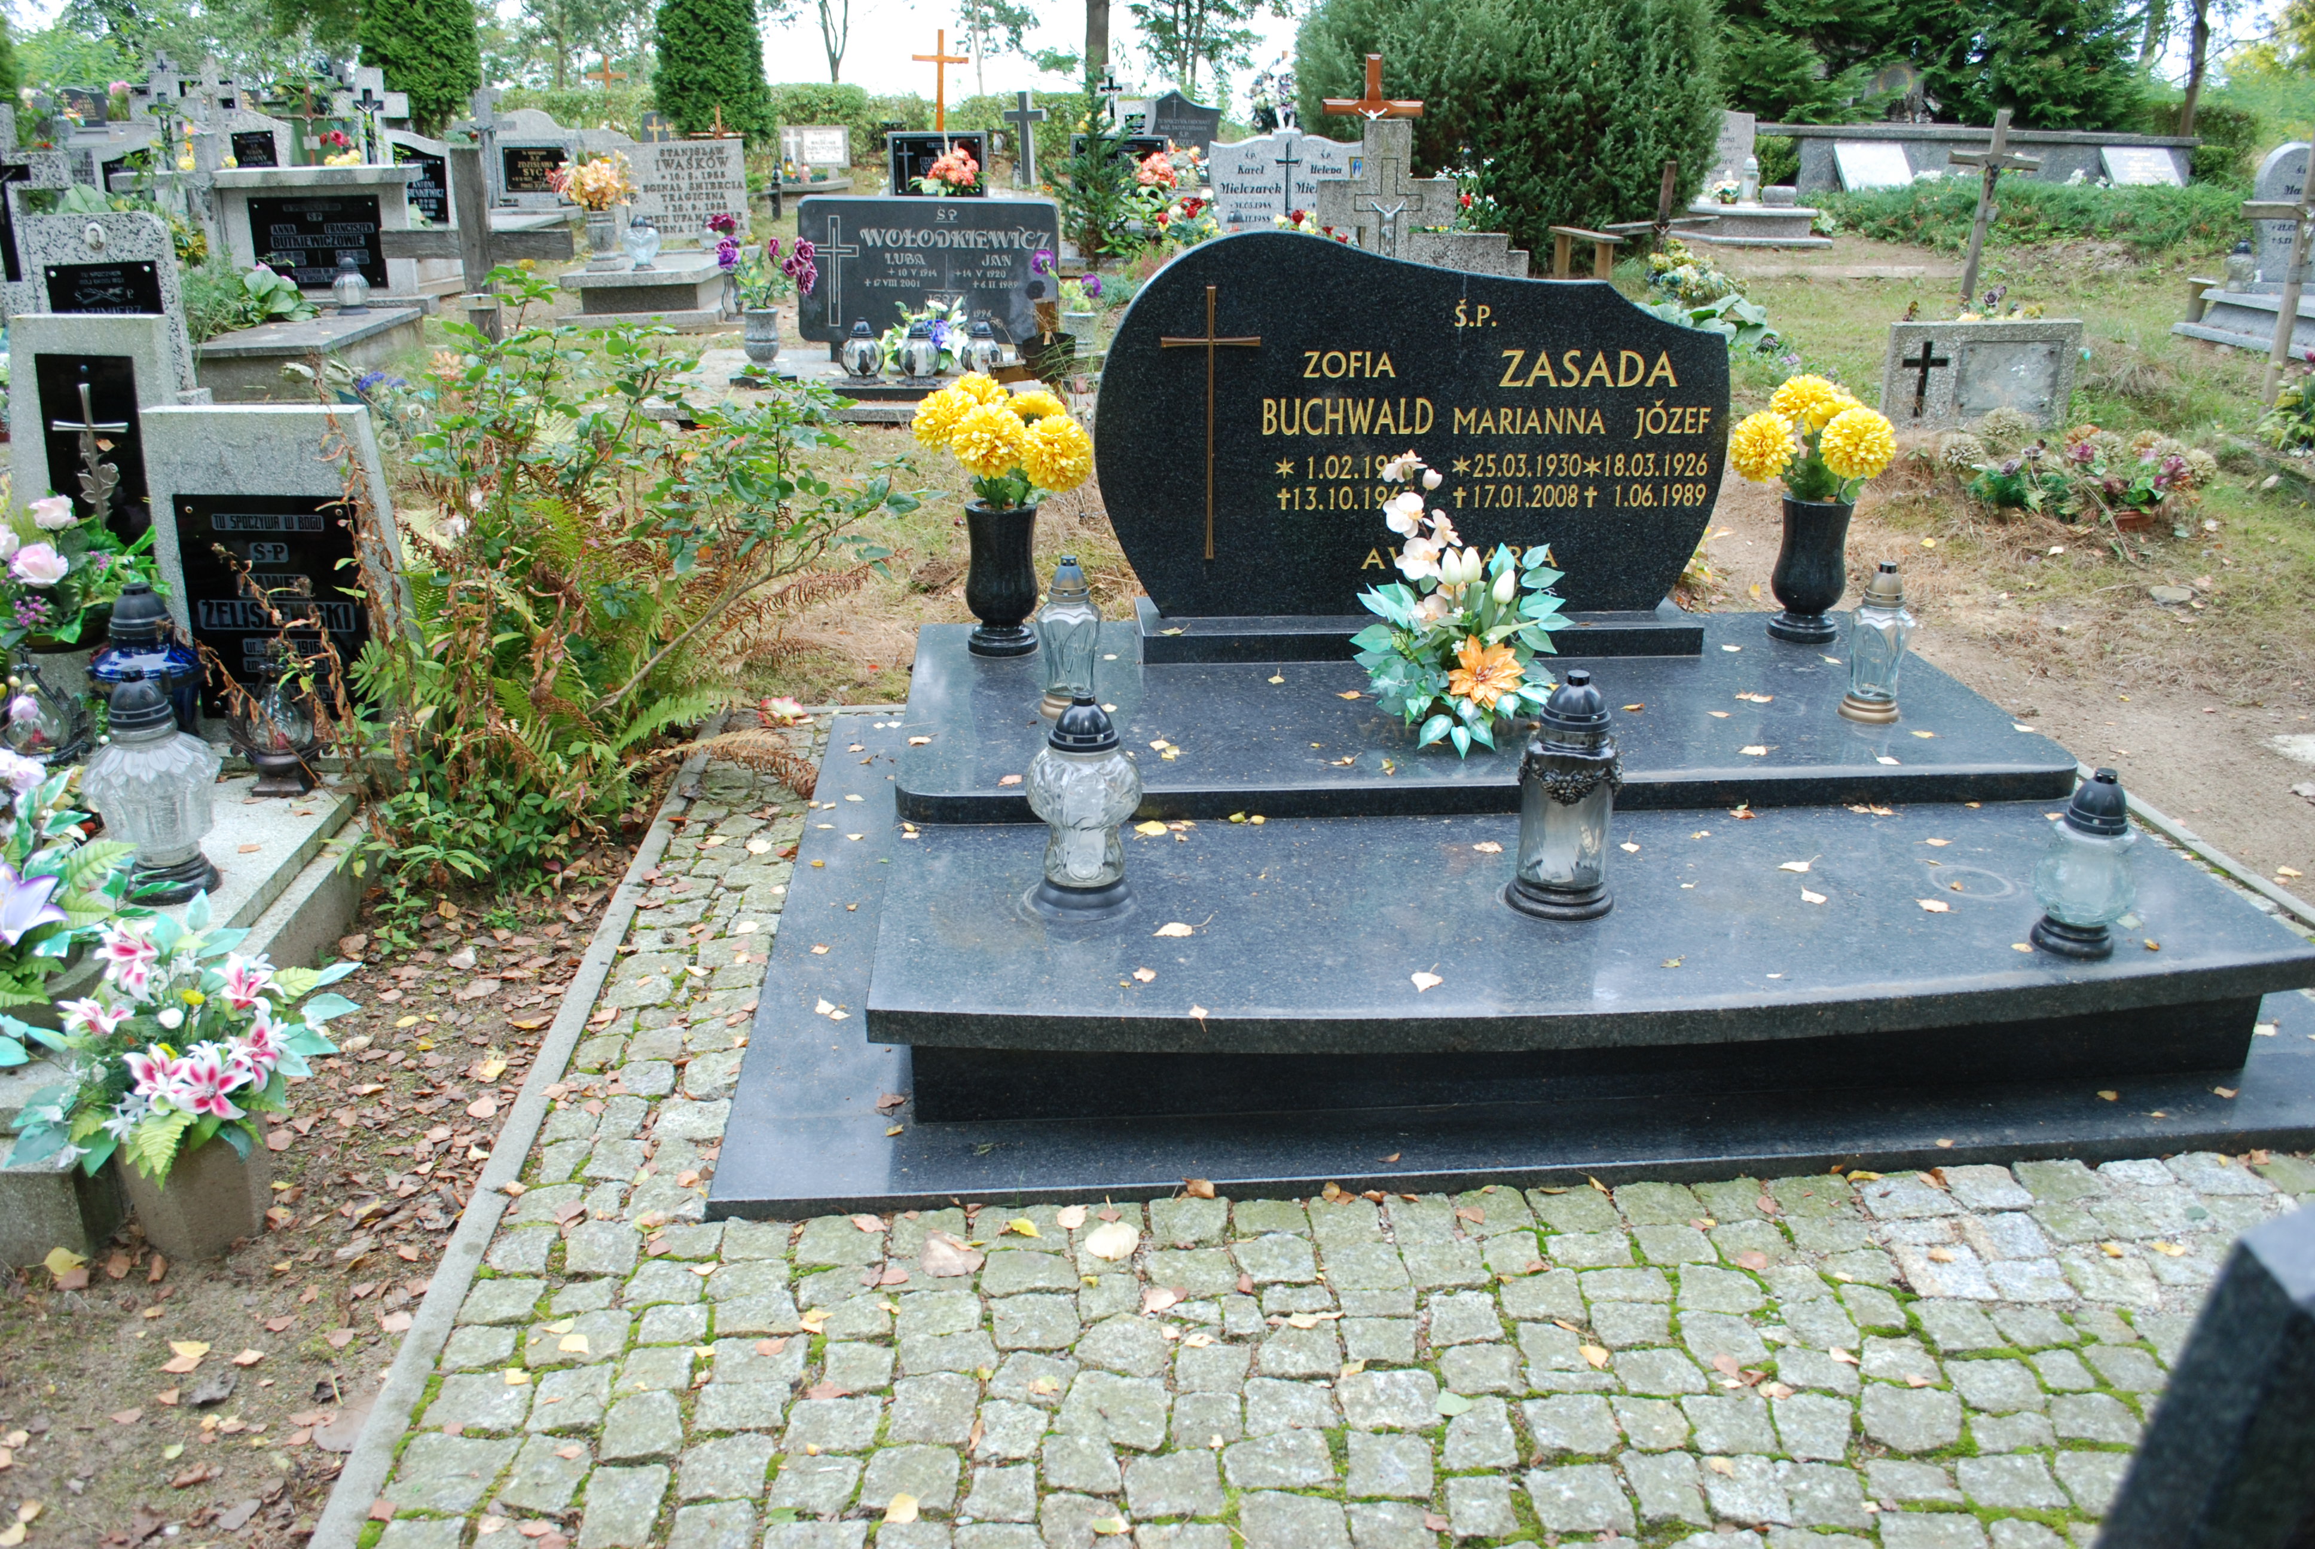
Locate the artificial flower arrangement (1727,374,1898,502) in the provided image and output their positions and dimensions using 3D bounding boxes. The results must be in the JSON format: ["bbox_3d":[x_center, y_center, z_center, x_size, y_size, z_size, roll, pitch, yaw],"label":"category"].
[{"bbox_3d":[1.334,-0.686,3.545,0.330,0.260,0.290,-1,22,-4],"label":"artificial flower arrangement"}]

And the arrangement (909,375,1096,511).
[{"bbox_3d":[-0.357,-0.771,4.008,0.430,0.320,0.370,-1,22,-5],"label":"arrangement"}]

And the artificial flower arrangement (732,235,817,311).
[{"bbox_3d":[-1.831,-2.400,8.300,0.410,0.350,0.320,-1,22,-5],"label":"artificial flower arrangement"}]

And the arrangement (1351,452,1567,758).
[{"bbox_3d":[0.556,-0.323,3.209,0.400,0.500,0.340,-1,21,-5],"label":"arrangement"}]

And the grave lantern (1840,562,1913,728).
[{"bbox_3d":[1.393,-0.256,3.345,0.120,0.295,0.120,-1,21,-5],"label":"grave lantern"}]

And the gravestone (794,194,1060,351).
[{"bbox_3d":[-1.112,-2.414,8.350,1.260,0.710,0.100,1,22,2],"label":"gravestone"}]

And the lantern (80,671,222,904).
[{"bbox_3d":[-1.615,0.014,2.791,0.200,0.365,0.200,-1,21,-5],"label":"lantern"}]

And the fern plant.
[{"bbox_3d":[-0.989,-0.431,3.308,1.080,1.020,0.950,-1,22,-4],"label":"fern plant"}]

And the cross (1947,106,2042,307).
[{"bbox_3d":[5.795,-3.959,12.200,0.680,1.330,0.090,-1,21,-9],"label":"cross"}]

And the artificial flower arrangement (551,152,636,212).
[{"bbox_3d":[-3.344,-3.514,10.300,0.460,0.350,0.380,-1,22,-5],"label":"artificial flower arrangement"}]

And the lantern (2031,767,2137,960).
[{"bbox_3d":[1.529,0.135,2.842,0.150,0.304,0.150,-1,22,-5],"label":"lantern"}]

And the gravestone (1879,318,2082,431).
[{"bbox_3d":[3.653,-1.770,7.700,0.870,0.500,0.090,-3,21,-9],"label":"gravestone"}]

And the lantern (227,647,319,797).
[{"bbox_3d":[-1.524,-0.091,2.998,0.160,0.250,0.145,-1,22,-4],"label":"lantern"}]

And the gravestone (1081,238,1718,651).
[{"bbox_3d":[0.597,-0.825,4.124,1.496,0.889,0.085,-1,22,-5],"label":"gravestone"}]

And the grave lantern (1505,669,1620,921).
[{"bbox_3d":[0.604,0.021,2.559,0.160,0.360,0.160,-1,22,-4],"label":"grave lantern"}]

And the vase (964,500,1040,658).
[{"bbox_3d":[-0.331,-0.417,3.705,0.152,0.302,0.152,-1,21,-5],"label":"vase"}]

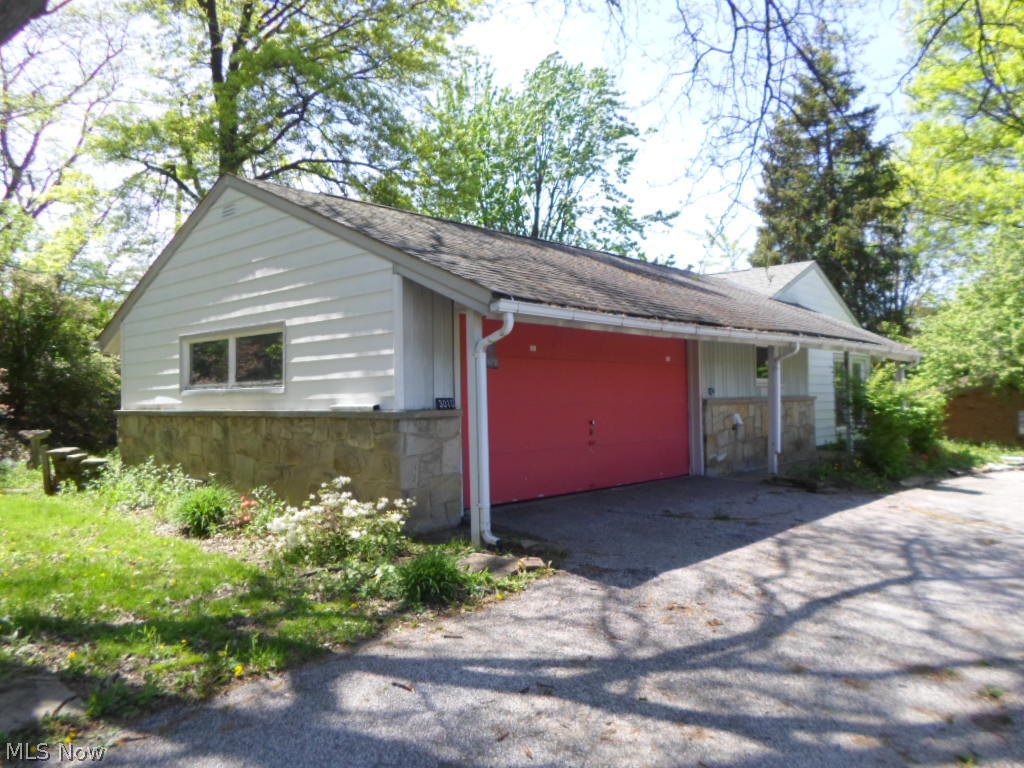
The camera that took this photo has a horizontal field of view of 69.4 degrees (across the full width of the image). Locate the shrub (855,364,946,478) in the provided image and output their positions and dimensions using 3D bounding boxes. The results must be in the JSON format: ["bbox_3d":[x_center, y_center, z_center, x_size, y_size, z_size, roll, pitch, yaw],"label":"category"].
[{"bbox_3d":[6.160,0.508,11.682,1.450,1.630,1.350,-2,-1,28],"label":"shrub"}]

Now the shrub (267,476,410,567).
[{"bbox_3d":[-1.426,1.063,6.094,1.150,0.580,1.000,-1,-1,-13],"label":"shrub"}]

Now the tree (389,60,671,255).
[{"bbox_3d":[0.795,-4.808,24.862,9.500,12.670,9.000,-1,-1,2],"label":"tree"}]

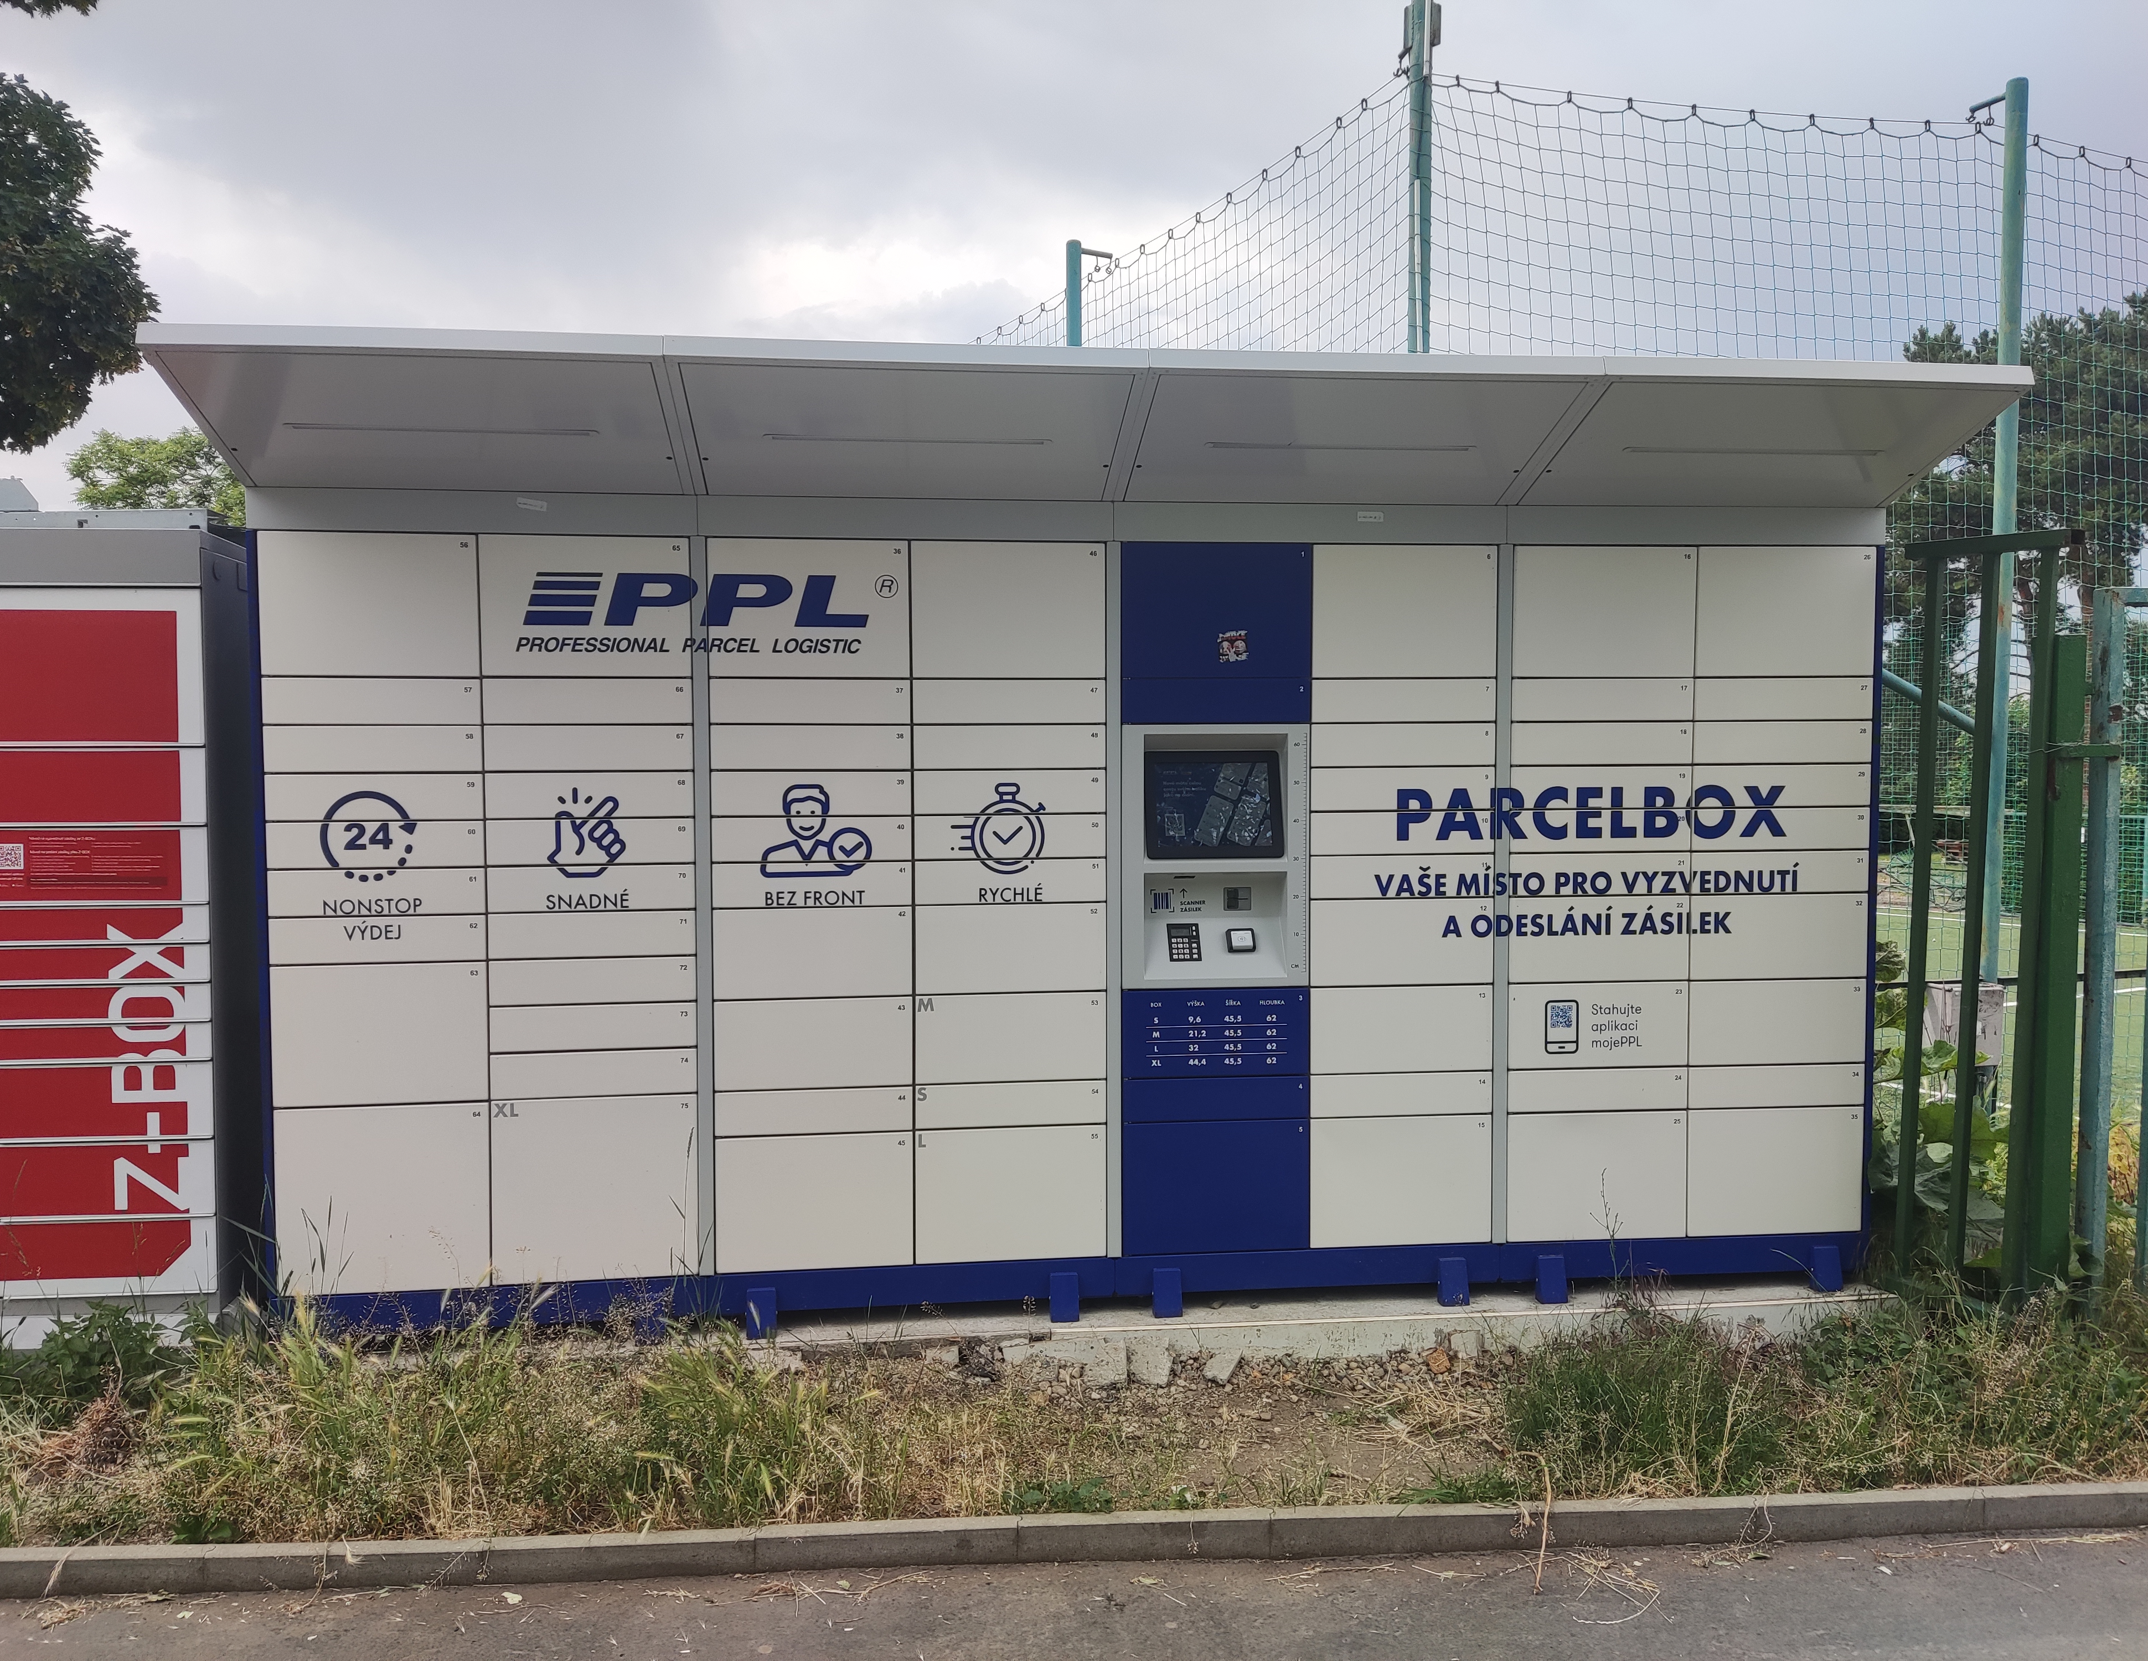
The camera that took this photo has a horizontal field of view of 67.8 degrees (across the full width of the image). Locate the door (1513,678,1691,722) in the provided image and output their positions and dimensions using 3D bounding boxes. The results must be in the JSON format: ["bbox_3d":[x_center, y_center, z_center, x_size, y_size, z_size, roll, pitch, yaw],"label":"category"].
[{"bbox_3d":[1.406,-0.345,4.257,0.491,0.107,0.022,-1,3,-7],"label":"door"}]

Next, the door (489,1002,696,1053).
[{"bbox_3d":[-1.215,0.496,4.039,0.497,0.110,0.025,-1,3,-7],"label":"door"}]

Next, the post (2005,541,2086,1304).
[{"bbox_3d":[2.647,0.285,4.350,0.100,2.000,0.110,-3,4,-37],"label":"post"}]

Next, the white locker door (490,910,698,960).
[{"bbox_3d":[-1.204,0.259,4.006,0.502,0.111,0.025,-1,3,-6],"label":"white locker door"}]

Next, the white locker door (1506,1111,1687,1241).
[{"bbox_3d":[1.416,0.932,4.340,0.502,0.348,0.025,-1,3,-6],"label":"white locker door"}]

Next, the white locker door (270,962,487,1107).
[{"bbox_3d":[-1.711,0.499,3.961,0.510,0.347,0.025,-1,3,-6],"label":"white locker door"}]

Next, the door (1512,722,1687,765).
[{"bbox_3d":[1.407,-0.230,4.263,0.491,0.107,0.022,-1,3,-7],"label":"door"}]

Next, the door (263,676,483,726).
[{"bbox_3d":[-1.708,-0.317,3.923,0.494,0.111,0.025,-1,3,-7],"label":"door"}]

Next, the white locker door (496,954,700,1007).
[{"bbox_3d":[-1.198,0.375,3.997,0.491,0.107,0.022,-1,3,-7],"label":"white locker door"}]

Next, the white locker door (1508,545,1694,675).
[{"bbox_3d":[1.406,-0.577,4.245,0.491,0.340,0.022,-1,3,-7],"label":"white locker door"}]

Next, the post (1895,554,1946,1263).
[{"bbox_3d":[2.302,0.246,4.360,0.036,1.959,0.036,-3,5,-41],"label":"post"}]

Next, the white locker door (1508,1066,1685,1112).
[{"bbox_3d":[1.421,0.702,4.345,0.493,0.109,0.025,-1,3,-6],"label":"white locker door"}]

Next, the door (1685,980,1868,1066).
[{"bbox_3d":[1.927,0.525,4.392,0.488,0.225,0.025,-1,3,-6],"label":"door"}]

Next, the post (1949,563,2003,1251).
[{"bbox_3d":[2.391,0.249,4.253,0.036,1.957,0.036,-2,5,-41],"label":"post"}]

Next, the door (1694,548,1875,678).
[{"bbox_3d":[1.924,-0.591,4.344,0.497,0.342,0.025,-1,3,-7],"label":"door"}]

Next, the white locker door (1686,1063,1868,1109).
[{"bbox_3d":[1.921,0.698,4.403,0.494,0.111,0.025,-1,3,-7],"label":"white locker door"}]

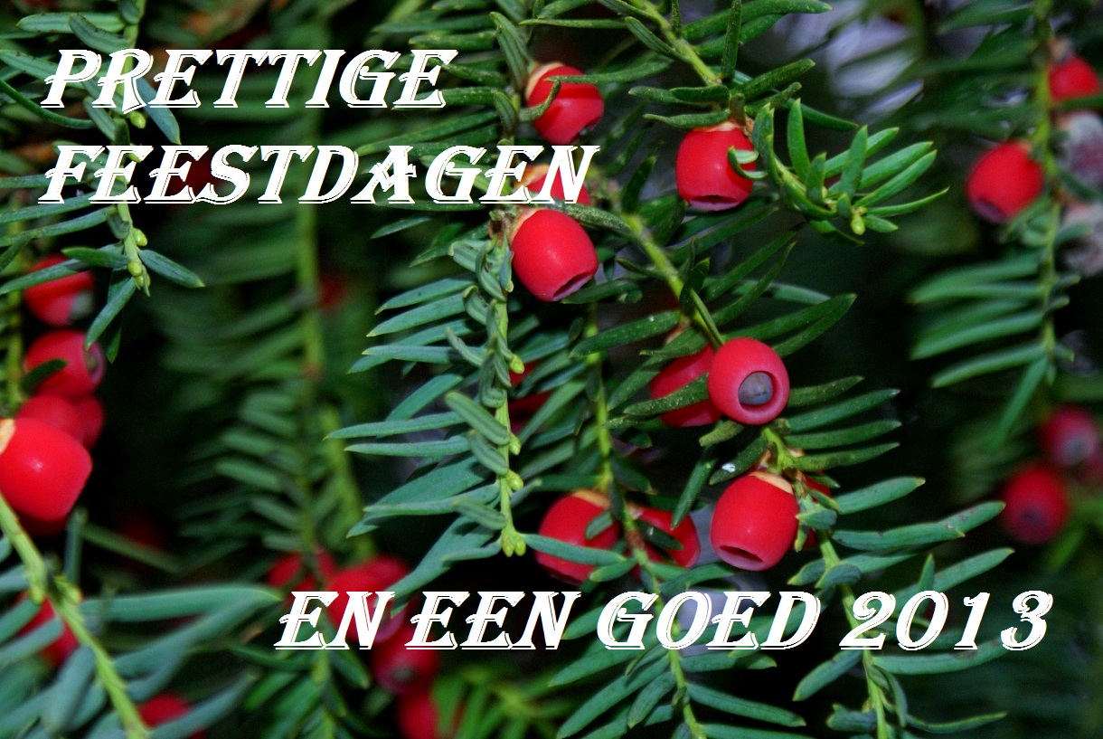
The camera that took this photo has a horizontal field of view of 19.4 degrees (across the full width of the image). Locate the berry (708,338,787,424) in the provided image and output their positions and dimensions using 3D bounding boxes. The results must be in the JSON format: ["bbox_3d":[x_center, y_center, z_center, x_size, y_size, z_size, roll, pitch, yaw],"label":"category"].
[{"bbox_3d":[0.024,0.001,0.398,0.010,0.010,0.010,0,13,-11],"label":"berry"}]

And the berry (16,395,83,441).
[{"bbox_3d":[-0.071,0.008,0.455,0.010,0.010,0.010,-6,-12,0],"label":"berry"}]

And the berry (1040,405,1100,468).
[{"bbox_3d":[0.087,0.011,0.540,0.010,0.010,0.010,0,28,-16],"label":"berry"}]

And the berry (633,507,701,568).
[{"bbox_3d":[0.014,0.022,0.402,0.010,0.010,0.010,-24,-9,0],"label":"berry"}]

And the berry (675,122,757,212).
[{"bbox_3d":[0.021,-0.026,0.412,0.010,0.010,0.010,7,-20,0],"label":"berry"}]

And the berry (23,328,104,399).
[{"bbox_3d":[-0.069,-0.001,0.455,0.010,0.010,0.010,3,0,28],"label":"berry"}]

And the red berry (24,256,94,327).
[{"bbox_3d":[-0.070,-0.011,0.455,0.010,0.010,0.010,31,0,30],"label":"red berry"}]

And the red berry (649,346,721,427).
[{"bbox_3d":[0.017,0.002,0.402,0.010,0.010,0.010,-6,-15,0],"label":"red berry"}]

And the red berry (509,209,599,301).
[{"bbox_3d":[0.000,-0.014,0.386,0.010,0.010,0.010,-43,-12,0],"label":"red berry"}]

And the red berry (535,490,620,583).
[{"bbox_3d":[0.003,0.020,0.388,0.010,0.010,0.010,17,-6,0],"label":"red berry"}]

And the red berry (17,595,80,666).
[{"bbox_3d":[-0.071,0.037,0.455,0.010,0.010,0.010,-25,-18,0],"label":"red berry"}]

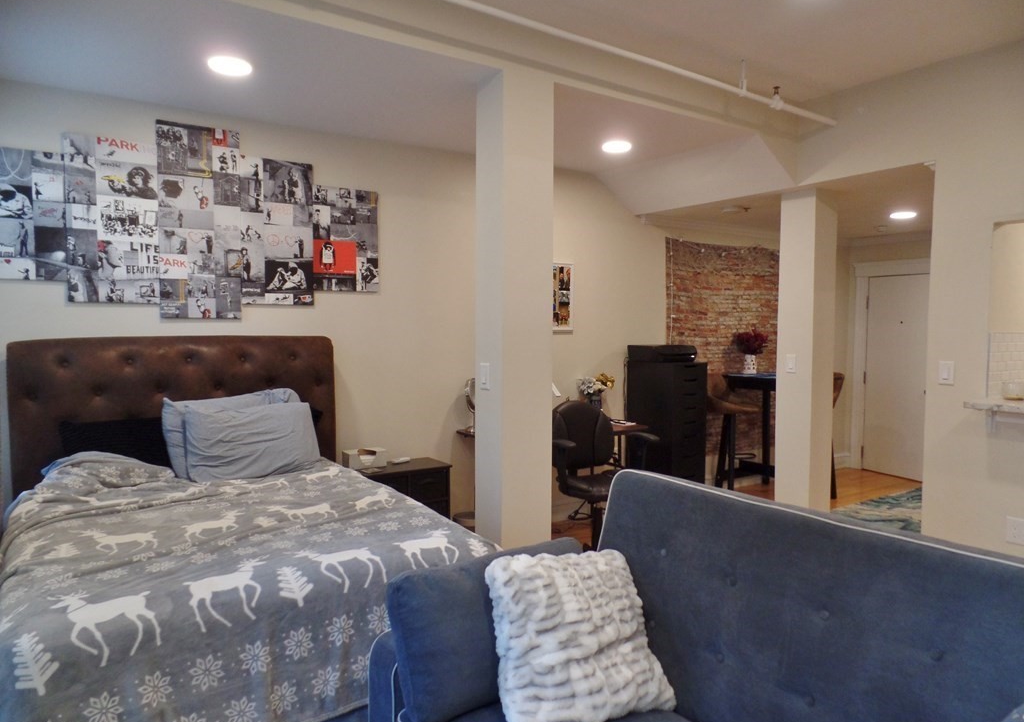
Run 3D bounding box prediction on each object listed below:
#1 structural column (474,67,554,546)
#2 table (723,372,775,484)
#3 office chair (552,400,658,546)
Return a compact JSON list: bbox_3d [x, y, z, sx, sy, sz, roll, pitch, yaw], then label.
[{"bbox_3d":[0.006,0.004,3.157,0.278,2.530,0.240,-2,4,-34],"label":"structural column"},{"bbox_3d":[2.282,0.642,5.904,0.650,1.030,0.640,-2,4,-35],"label":"table"},{"bbox_3d":[0.565,0.739,4.490,0.650,0.930,0.640,-1,3,-30],"label":"office chair"}]

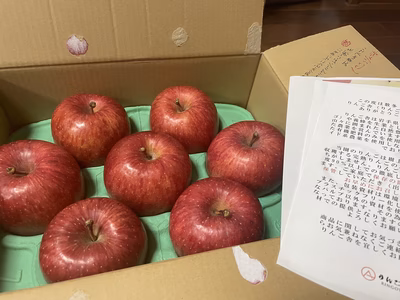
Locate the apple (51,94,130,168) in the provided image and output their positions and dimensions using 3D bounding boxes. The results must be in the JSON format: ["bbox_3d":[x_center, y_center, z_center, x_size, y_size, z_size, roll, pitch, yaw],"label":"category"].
[{"bbox_3d":[-0.125,-0.023,0.349,0.086,0.078,0.086,-7,48,-14],"label":"apple"}]

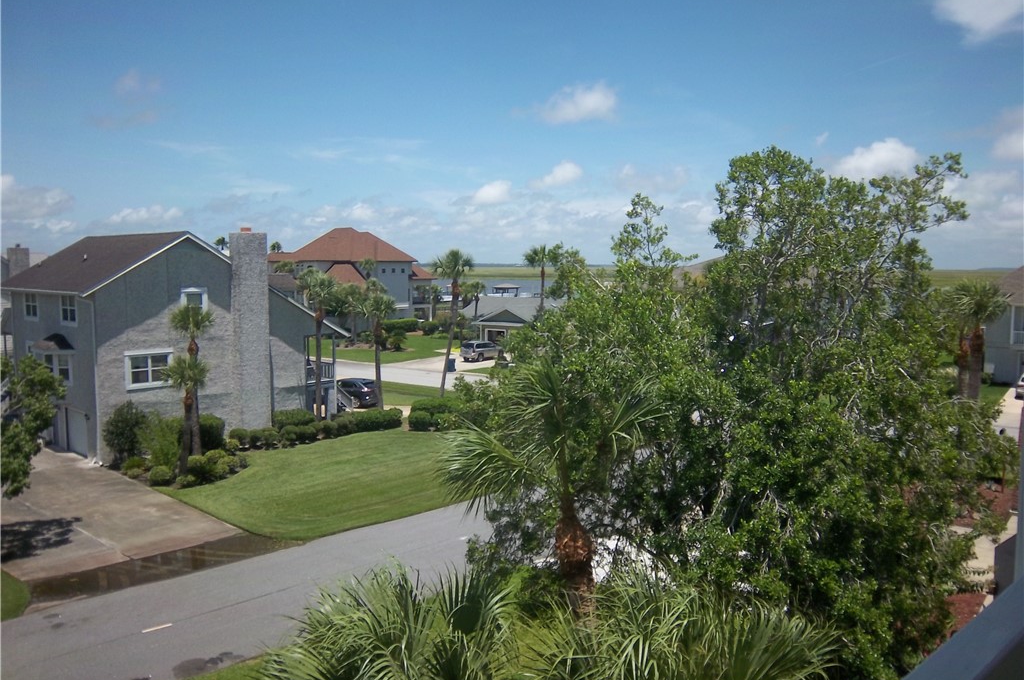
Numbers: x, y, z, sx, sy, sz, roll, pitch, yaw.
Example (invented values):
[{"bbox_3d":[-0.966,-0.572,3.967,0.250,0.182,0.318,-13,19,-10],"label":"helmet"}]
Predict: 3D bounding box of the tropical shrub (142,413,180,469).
[{"bbox_3d":[-16.410,4.657,38.780,1.700,2.200,1.650,-2,6,-23],"label":"tropical shrub"}]

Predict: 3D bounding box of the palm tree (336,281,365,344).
[{"bbox_3d":[-18.594,-2.992,95.244,3.200,6.960,3.200,1,5,0],"label":"palm tree"}]

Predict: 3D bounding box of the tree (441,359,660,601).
[{"bbox_3d":[0.531,4.068,10.958,2.890,7.740,2.890,0,5,0],"label":"tree"}]

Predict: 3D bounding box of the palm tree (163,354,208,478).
[{"bbox_3d":[-13.878,3.197,34.891,1.910,5.120,1.910,0,5,0],"label":"palm tree"}]

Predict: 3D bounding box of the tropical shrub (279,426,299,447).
[{"bbox_3d":[-11.036,4.749,40.863,0.990,0.980,0.990,0,5,0],"label":"tropical shrub"}]

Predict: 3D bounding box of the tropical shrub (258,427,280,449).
[{"bbox_3d":[-11.872,4.769,40.513,0.980,0.990,0.980,0,5,0],"label":"tropical shrub"}]

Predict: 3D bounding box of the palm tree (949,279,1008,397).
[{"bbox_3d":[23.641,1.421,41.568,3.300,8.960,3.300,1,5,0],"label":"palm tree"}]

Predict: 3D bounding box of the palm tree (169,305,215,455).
[{"bbox_3d":[-15.458,2.023,39.949,2.200,7.250,2.200,-2,5,-21],"label":"palm tree"}]

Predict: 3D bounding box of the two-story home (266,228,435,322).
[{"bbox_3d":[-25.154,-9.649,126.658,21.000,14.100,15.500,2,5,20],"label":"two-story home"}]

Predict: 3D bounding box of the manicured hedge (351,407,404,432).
[{"bbox_3d":[-7.643,4.286,45.447,2.970,1.100,1.300,-3,6,-34],"label":"manicured hedge"}]

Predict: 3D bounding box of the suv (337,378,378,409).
[{"bbox_3d":[-11.007,3.391,55.578,4.750,1.700,1.900,4,6,32],"label":"suv"}]

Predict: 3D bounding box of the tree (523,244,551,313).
[{"bbox_3d":[2.836,-3.759,80.386,2.990,10.950,2.990,0,5,0],"label":"tree"}]

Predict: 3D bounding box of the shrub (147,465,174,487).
[{"bbox_3d":[-14.961,5.659,35.254,1.150,0.850,1.100,-2,6,-23],"label":"shrub"}]

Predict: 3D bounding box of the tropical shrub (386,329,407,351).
[{"bbox_3d":[-12.392,-0.052,89.236,2.200,2.350,2.200,1,5,0],"label":"tropical shrub"}]

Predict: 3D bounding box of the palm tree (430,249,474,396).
[{"bbox_3d":[-3.926,-0.781,54.651,2.900,10.350,2.900,0,5,0],"label":"palm tree"}]

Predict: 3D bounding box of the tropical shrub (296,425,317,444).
[{"bbox_3d":[-10.293,4.730,41.451,0.950,0.910,0.950,0,5,0],"label":"tropical shrub"}]

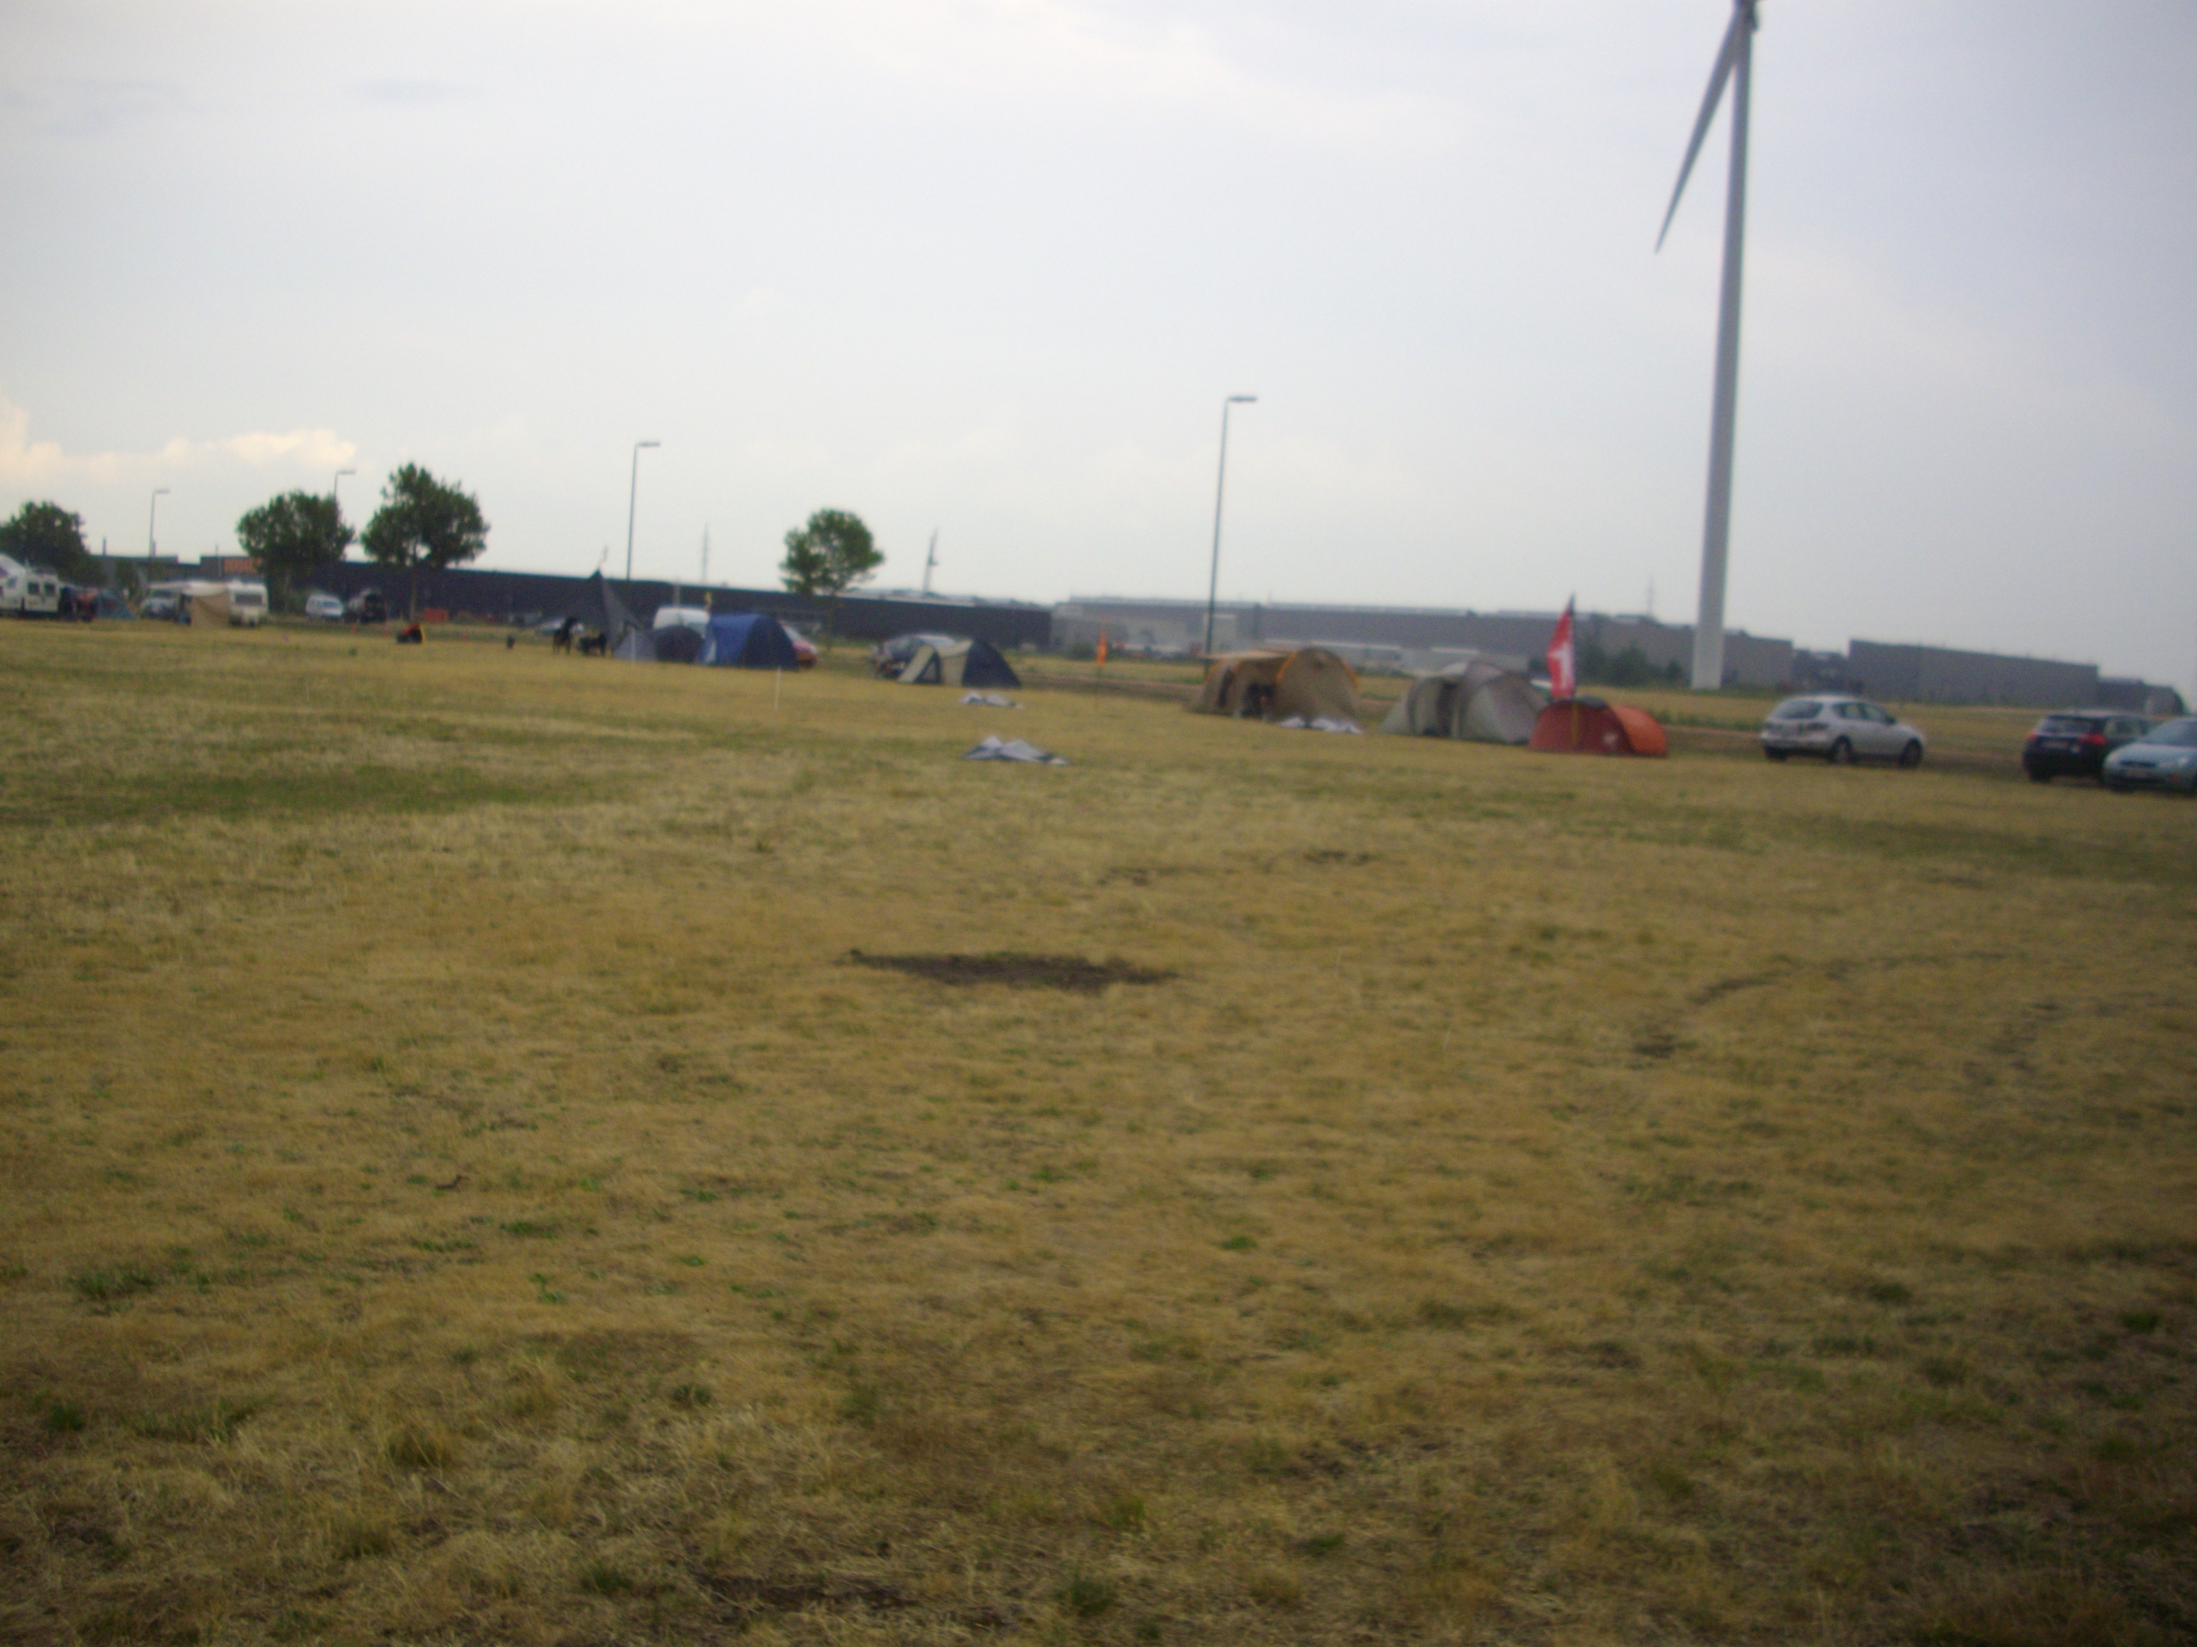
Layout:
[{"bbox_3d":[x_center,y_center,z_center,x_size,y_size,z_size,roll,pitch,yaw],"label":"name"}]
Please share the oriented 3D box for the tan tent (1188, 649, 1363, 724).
[{"bbox_3d":[4.562,-3.610,60.300,3.400,1.920,2.800,7,6,43],"label":"tan tent"}]

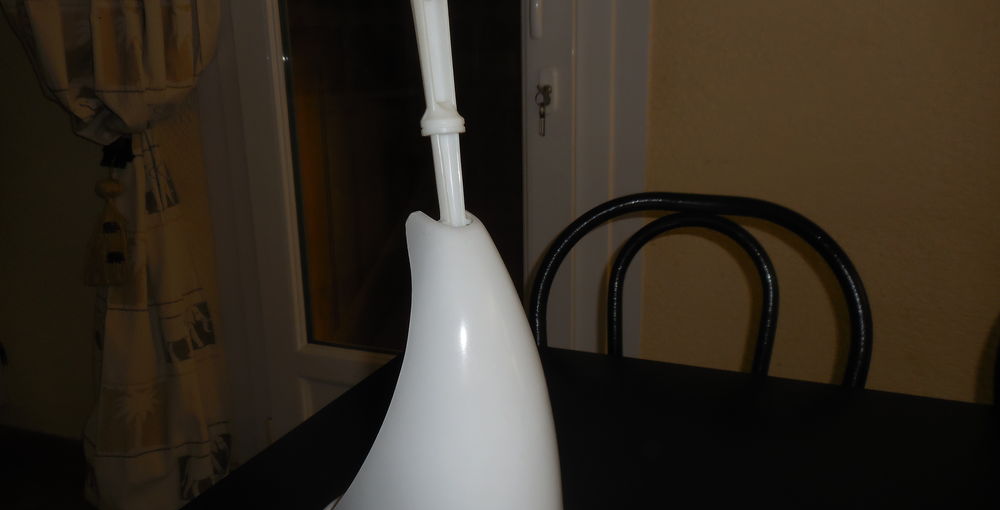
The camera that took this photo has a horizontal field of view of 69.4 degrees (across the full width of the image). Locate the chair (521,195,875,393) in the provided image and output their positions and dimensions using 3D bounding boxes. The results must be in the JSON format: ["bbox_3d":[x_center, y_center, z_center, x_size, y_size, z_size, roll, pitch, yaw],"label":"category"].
[{"bbox_3d":[0.161,0.404,0.792,0.425,0.880,0.500,5,15,22],"label":"chair"}]

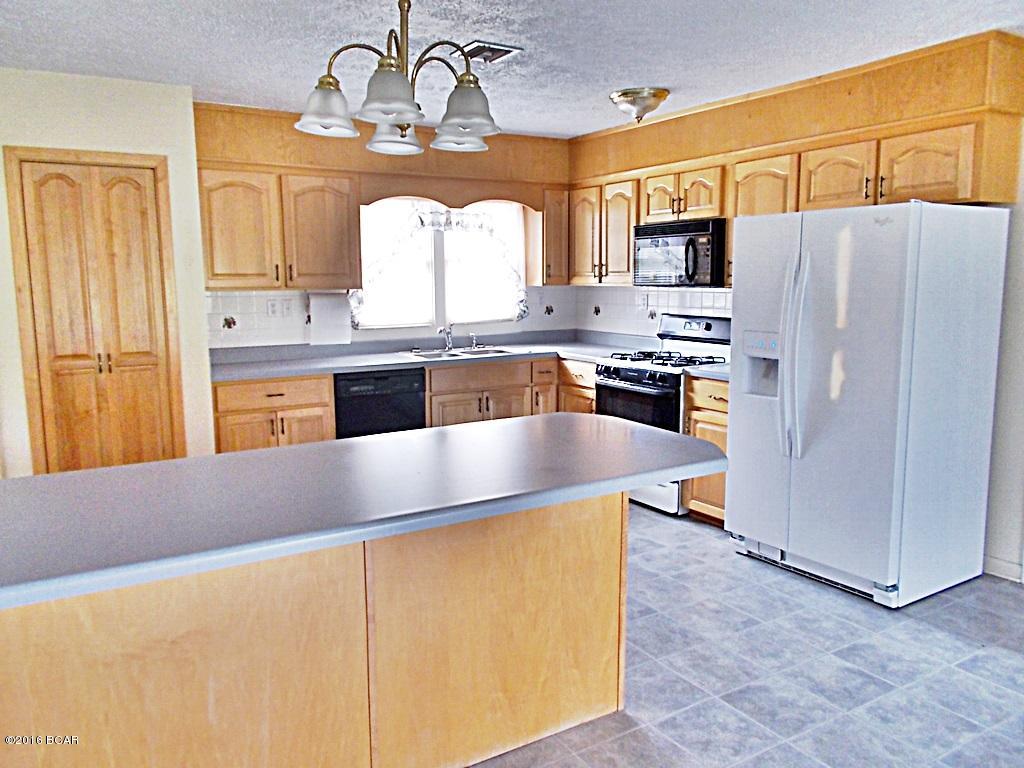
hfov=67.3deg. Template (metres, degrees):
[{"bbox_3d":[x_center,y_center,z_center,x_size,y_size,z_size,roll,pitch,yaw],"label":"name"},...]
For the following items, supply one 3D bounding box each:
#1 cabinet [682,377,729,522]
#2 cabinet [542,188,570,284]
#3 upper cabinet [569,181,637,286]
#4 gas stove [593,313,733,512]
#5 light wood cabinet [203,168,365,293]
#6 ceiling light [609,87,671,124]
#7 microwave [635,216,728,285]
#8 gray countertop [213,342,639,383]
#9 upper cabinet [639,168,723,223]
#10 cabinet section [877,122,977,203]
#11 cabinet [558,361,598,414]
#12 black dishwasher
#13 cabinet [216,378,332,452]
[{"bbox_3d":[1.396,0.391,4.520,0.640,0.884,0.459,-5,9,-31],"label":"cabinet"},{"bbox_3d":[0.244,-1.117,5.875,0.240,0.730,0.330,-5,9,-31],"label":"cabinet"},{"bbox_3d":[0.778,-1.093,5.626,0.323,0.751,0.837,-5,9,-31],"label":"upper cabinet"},{"bbox_3d":[1.032,0.166,4.942,0.690,1.176,0.762,-5,9,-31],"label":"gas stove"},{"bbox_3d":[-1.488,-0.973,4.908,0.988,0.751,0.323,-5,9,-31],"label":"light wood cabinet"},{"bbox_3d":[0.703,-1.515,4.251,0.338,0.170,0.338,1,8,12],"label":"ceiling light"},{"bbox_3d":[1.163,-0.825,4.946,0.406,0.398,0.746,-5,9,-31],"label":"microwave"},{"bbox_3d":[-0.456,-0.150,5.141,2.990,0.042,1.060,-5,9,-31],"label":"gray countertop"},{"bbox_3d":[1.198,-1.199,4.912,0.323,0.353,0.776,-5,9,-31],"label":"upper cabinet"},{"bbox_3d":[2.062,-1.025,3.671,0.333,0.343,0.475,-5,9,-31],"label":"cabinet section"},{"bbox_3d":[0.725,0.247,5.610,0.640,0.884,0.484,-5,9,-31],"label":"cabinet"},{"bbox_3d":[-0.981,0.307,5.200,0.612,0.847,0.585,-5,9,-31],"label":"black dishwasher"},{"bbox_3d":[-1.535,0.360,4.803,0.715,0.866,0.620,-5,9,-31],"label":"cabinet"}]

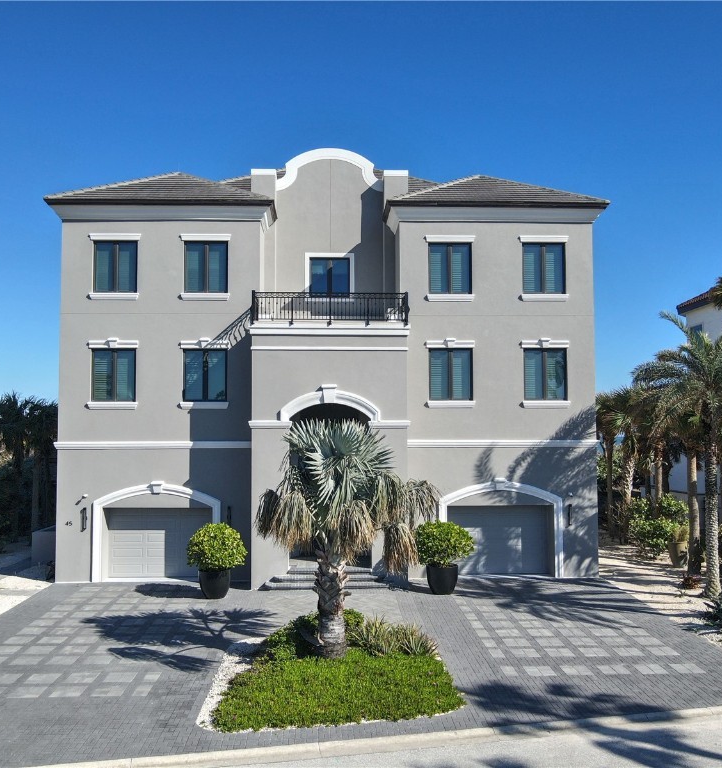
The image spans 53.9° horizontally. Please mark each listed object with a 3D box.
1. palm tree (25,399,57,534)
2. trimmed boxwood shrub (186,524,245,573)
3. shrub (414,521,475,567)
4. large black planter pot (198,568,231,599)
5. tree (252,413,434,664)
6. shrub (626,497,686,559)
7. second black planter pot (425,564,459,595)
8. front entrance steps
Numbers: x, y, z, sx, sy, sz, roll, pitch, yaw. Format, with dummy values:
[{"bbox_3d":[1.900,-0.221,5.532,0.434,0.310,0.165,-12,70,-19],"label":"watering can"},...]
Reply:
[{"bbox_3d":[-13.636,3.748,30.455,2.000,5.950,2.000,0,-3,-3],"label":"palm tree"},{"bbox_3d":[-4.278,4.798,21.137,1.800,1.420,1.800,0,-3,-2],"label":"trimmed boxwood shrub"},{"bbox_3d":[2.420,4.671,21.351,1.800,1.380,1.750,0,-3,-3],"label":"shrub"},{"bbox_3d":[-4.340,5.866,21.075,0.940,0.880,0.940,0,-3,-2],"label":"large black planter pot"},{"bbox_3d":[-0.339,3.378,15.823,3.800,5.100,3.700,0,-3,-3],"label":"tree"},{"bbox_3d":[11.039,5.418,27.157,2.100,2.150,2.000,0,-3,-3],"label":"shrub"},{"bbox_3d":[2.474,5.864,21.476,0.950,0.890,0.950,0,-3,0],"label":"second black planter pot"},{"bbox_3d":[-0.994,6.124,22.414,4.300,0.500,1.250,0,-3,-2],"label":"front entrance steps"}]

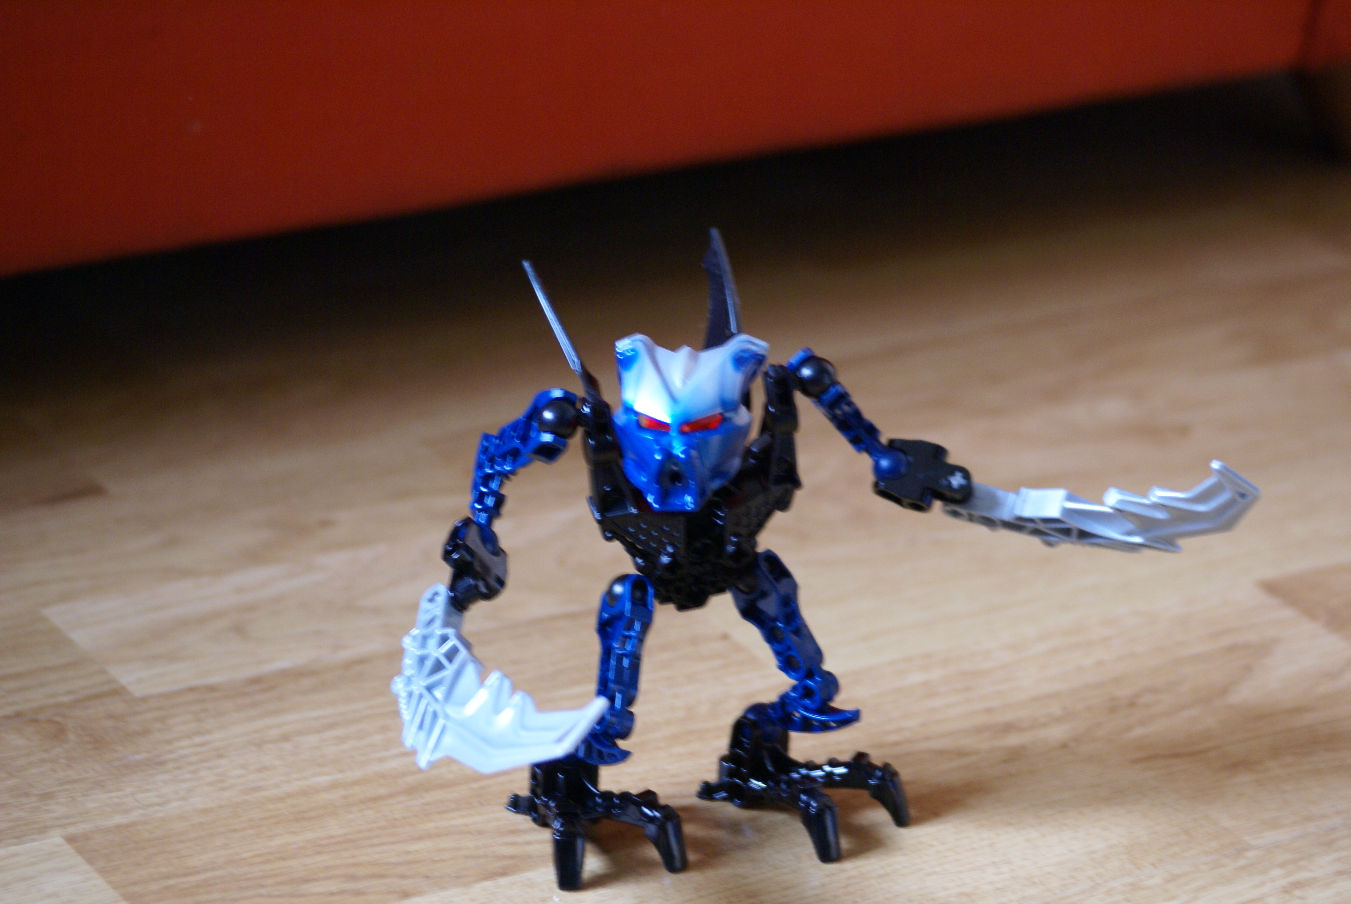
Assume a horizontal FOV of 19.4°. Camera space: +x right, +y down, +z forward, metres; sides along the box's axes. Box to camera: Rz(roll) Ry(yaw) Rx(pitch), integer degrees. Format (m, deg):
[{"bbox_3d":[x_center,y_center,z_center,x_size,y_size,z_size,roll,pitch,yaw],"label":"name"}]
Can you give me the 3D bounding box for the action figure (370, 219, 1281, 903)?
[{"bbox_3d":[0.034,0.025,1.004,0.221,0.143,0.101,-8,24,-25],"label":"action figure"}]

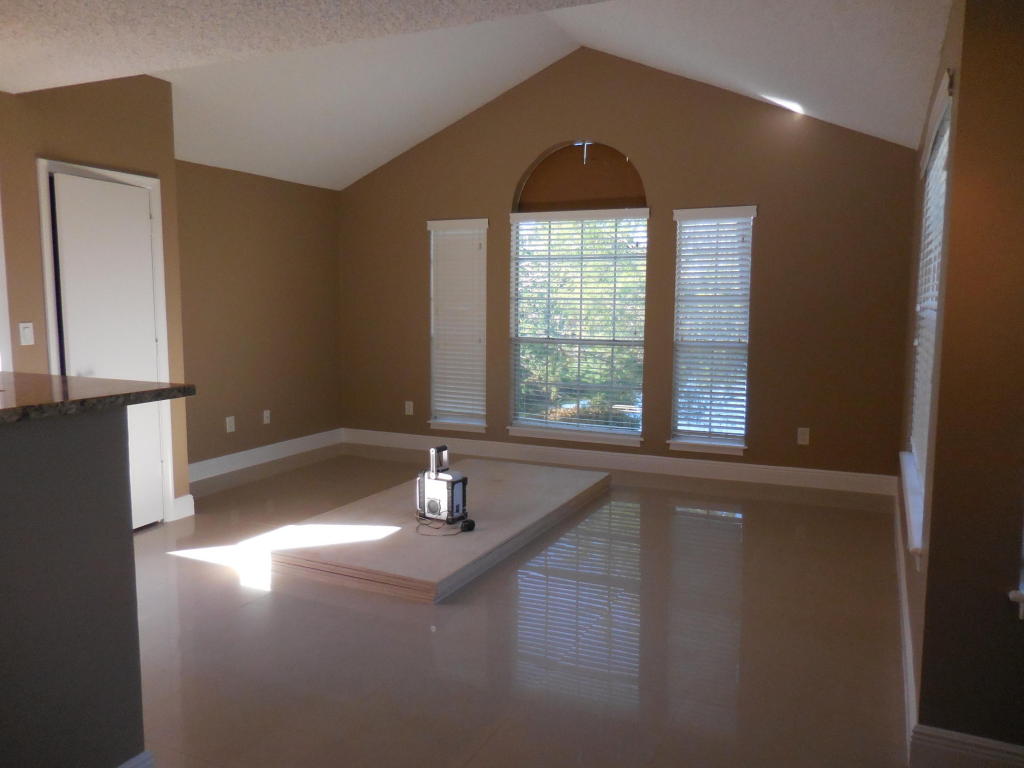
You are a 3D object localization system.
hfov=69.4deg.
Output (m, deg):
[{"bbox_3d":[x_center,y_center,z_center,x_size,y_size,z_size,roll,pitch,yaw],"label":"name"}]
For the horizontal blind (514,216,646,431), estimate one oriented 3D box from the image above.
[{"bbox_3d":[0.532,-0.504,6.118,1.206,1.801,0.080,3,6,27],"label":"horizontal blind"}]

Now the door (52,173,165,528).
[{"bbox_3d":[-2.267,-0.132,4.216,0.037,2.013,0.590,2,6,22],"label":"door"}]

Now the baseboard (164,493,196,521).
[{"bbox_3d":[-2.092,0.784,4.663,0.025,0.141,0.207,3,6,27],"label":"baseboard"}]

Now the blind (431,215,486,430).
[{"bbox_3d":[-0.478,-0.547,6.627,0.601,1.811,0.080,3,6,27],"label":"blind"}]

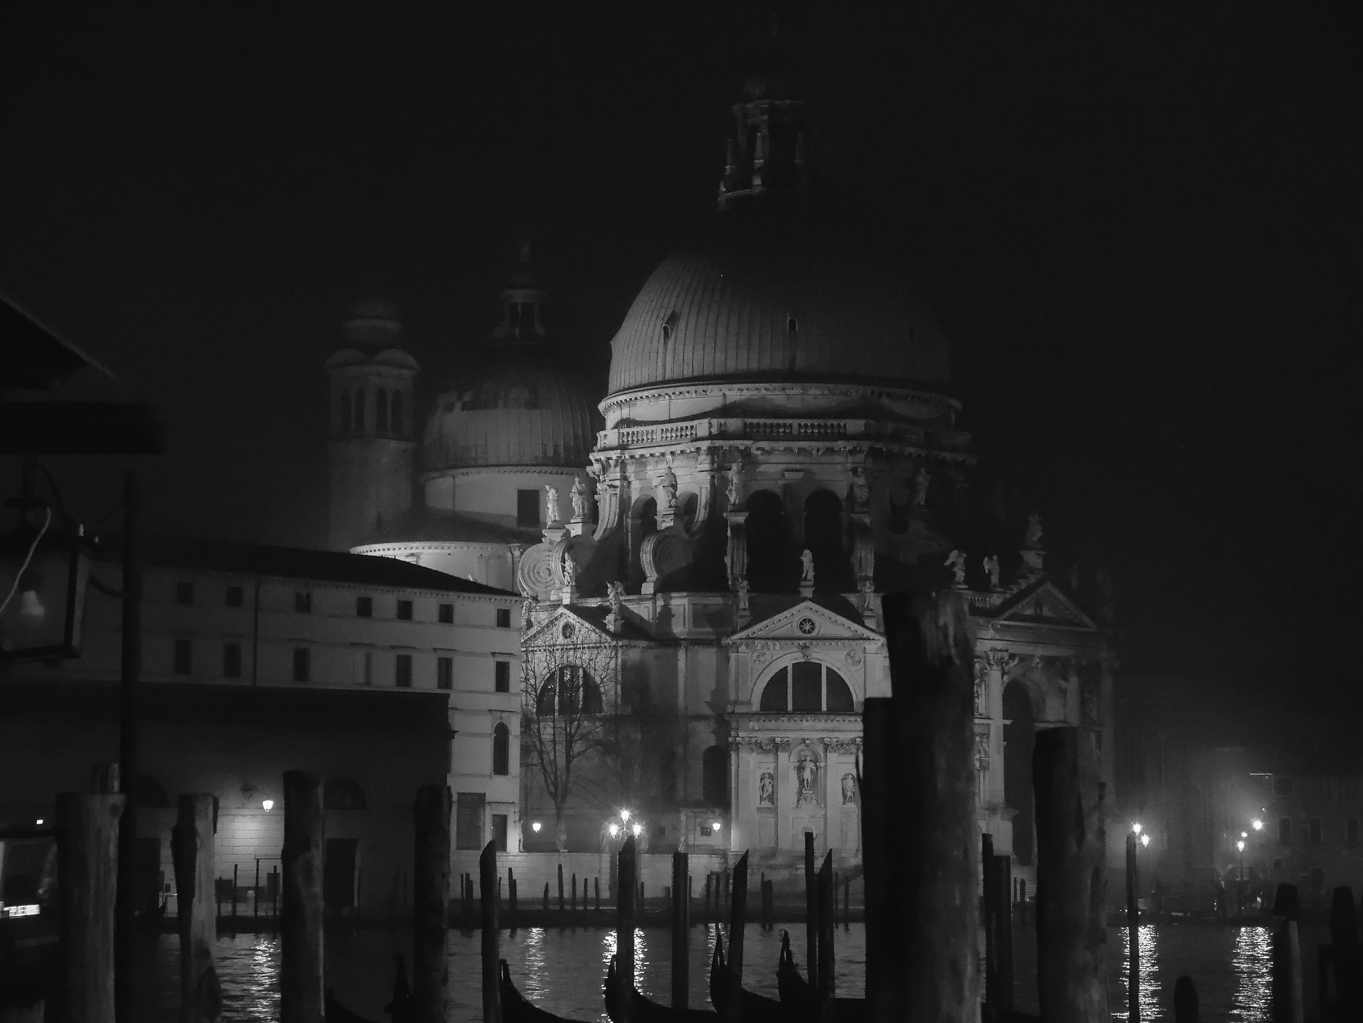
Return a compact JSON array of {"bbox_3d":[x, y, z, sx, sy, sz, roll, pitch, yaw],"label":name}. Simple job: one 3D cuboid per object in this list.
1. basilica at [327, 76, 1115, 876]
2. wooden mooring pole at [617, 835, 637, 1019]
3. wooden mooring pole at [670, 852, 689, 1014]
[{"bbox_3d":[1.270,-2.625,283.436,72.000,64.500,47.000,-5,-8,42],"label":"basilica"},{"bbox_3d":[-0.739,6.048,49.643,0.235,3.197,0.235,0,-6,0],"label":"wooden mooring pole"},{"bbox_3d":[-0.023,6.352,51.622,0.230,2.994,0.230,0,-6,0],"label":"wooden mooring pole"}]

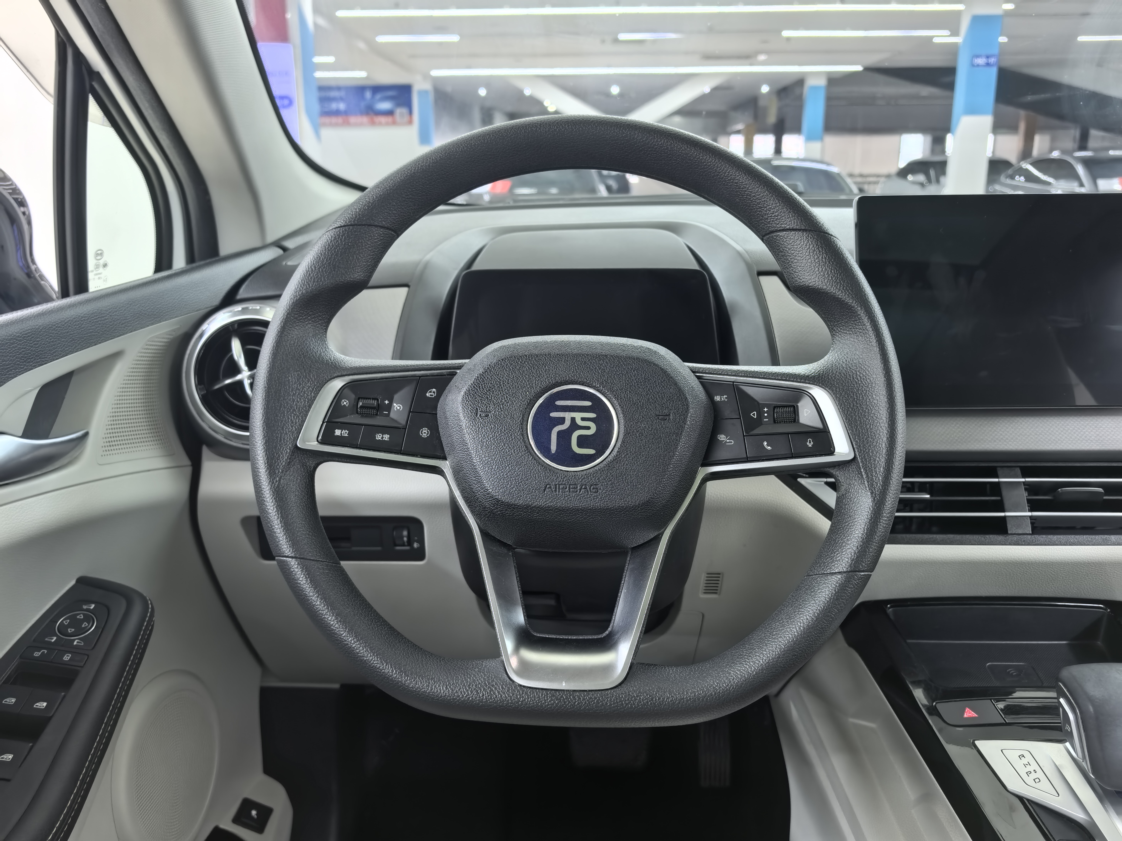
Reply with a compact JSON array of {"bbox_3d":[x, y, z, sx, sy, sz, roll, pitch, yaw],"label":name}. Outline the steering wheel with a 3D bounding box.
[{"bbox_3d":[0.008,-0.006,0.535,0.374,0.360,0.100,1,-14,2],"label":"steering wheel"}]

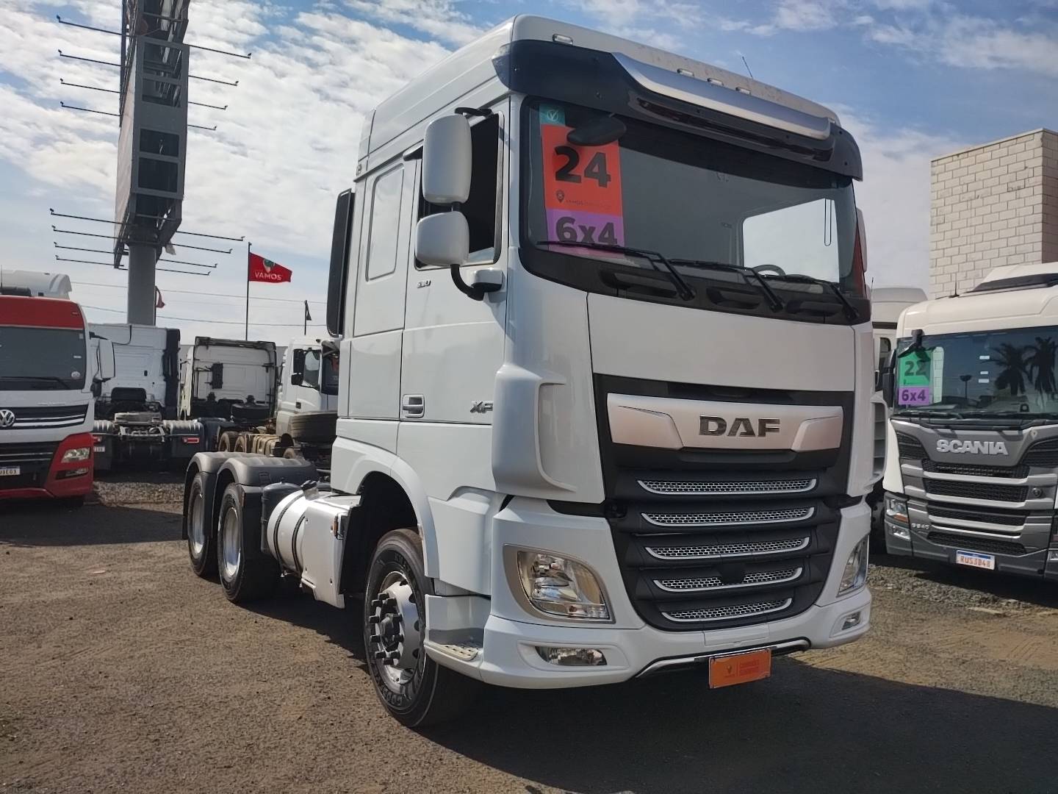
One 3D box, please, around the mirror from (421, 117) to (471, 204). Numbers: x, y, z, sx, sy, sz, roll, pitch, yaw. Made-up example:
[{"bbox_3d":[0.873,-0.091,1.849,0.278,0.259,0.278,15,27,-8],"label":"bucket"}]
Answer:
[{"bbox_3d":[-0.341,-0.983,3.551,0.205,0.380,0.115,3,-1,-23],"label":"mirror"}]

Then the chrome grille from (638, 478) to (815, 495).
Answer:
[{"bbox_3d":[0.973,0.410,3.991,1.150,0.073,0.060,3,-2,-33],"label":"chrome grille"}]

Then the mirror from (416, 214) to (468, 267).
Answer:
[{"bbox_3d":[-0.358,-0.650,3.552,0.220,0.235,0.120,3,-1,-23],"label":"mirror"}]

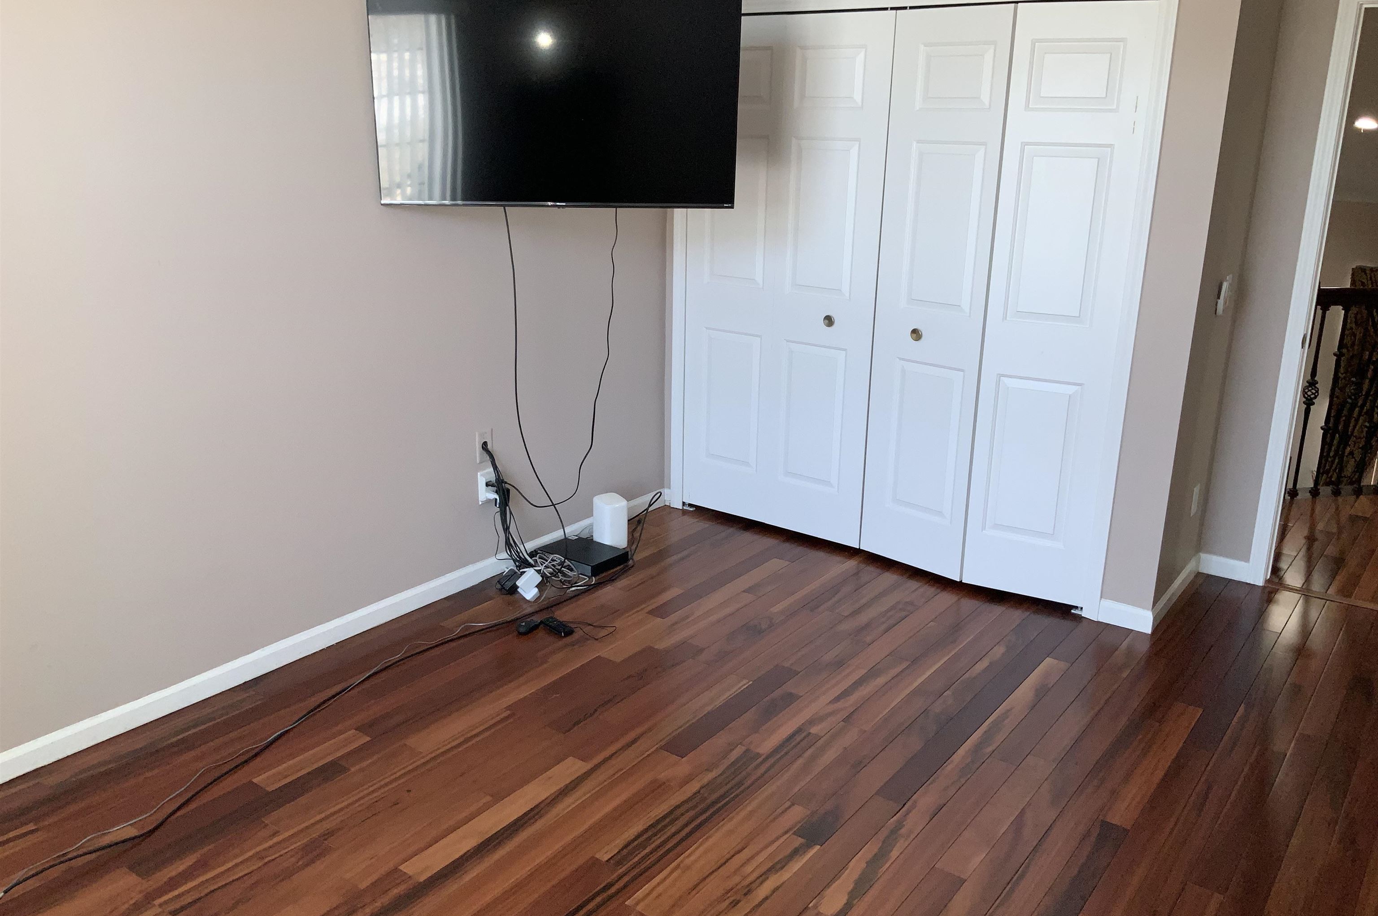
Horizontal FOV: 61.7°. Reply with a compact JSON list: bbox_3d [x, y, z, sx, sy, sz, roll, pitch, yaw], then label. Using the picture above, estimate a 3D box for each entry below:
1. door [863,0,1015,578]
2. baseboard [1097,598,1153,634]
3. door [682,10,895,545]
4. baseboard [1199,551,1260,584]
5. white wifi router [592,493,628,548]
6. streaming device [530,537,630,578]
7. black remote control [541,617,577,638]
[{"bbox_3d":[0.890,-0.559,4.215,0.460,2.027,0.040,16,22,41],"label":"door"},{"bbox_3d":[1.531,0.556,4.057,0.185,0.083,0.015,13,20,34],"label":"baseboard"},{"bbox_3d":[0.362,-0.693,4.624,0.890,2.027,0.040,13,21,35],"label":"door"},{"bbox_3d":[2.106,0.431,4.511,0.200,0.083,0.015,13,20,34],"label":"baseboard"},{"bbox_3d":[-0.319,0.265,4.697,0.120,0.200,0.120,13,20,34],"label":"white wifi router"},{"bbox_3d":[-0.415,0.385,4.532,0.285,0.045,0.215,13,21,35],"label":"streaming device"},{"bbox_3d":[-0.444,0.571,3.898,0.044,0.021,0.136,-12,21,-36],"label":"black remote control"}]

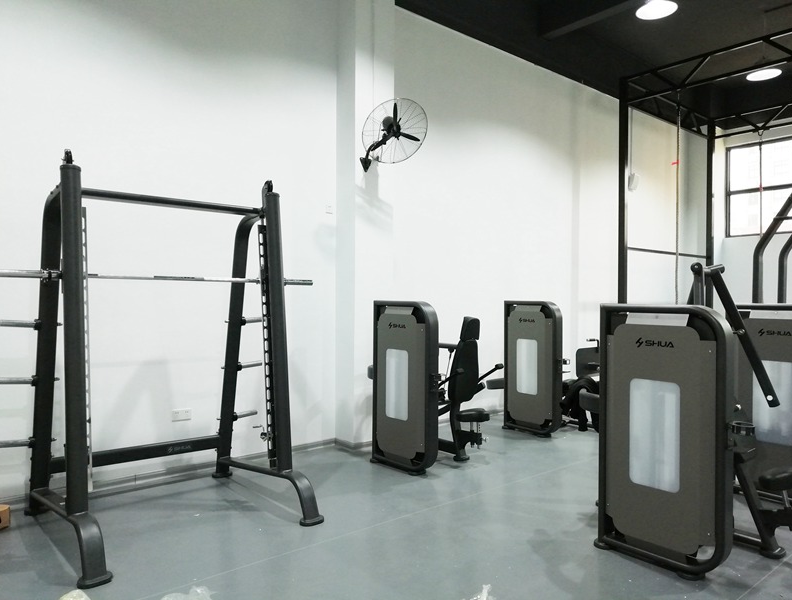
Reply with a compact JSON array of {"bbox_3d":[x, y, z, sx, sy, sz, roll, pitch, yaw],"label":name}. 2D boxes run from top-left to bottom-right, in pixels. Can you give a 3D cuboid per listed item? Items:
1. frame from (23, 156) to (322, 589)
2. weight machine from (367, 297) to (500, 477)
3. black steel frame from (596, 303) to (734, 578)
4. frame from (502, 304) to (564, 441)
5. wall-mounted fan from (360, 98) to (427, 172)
[{"bbox_3d":[-1.573,0.297,4.252,1.568,2.464,1.576,0,0,-40],"label":"frame"},{"bbox_3d":[0.430,0.777,5.775,1.159,1.526,0.881,0,0,-40],"label":"weight machine"},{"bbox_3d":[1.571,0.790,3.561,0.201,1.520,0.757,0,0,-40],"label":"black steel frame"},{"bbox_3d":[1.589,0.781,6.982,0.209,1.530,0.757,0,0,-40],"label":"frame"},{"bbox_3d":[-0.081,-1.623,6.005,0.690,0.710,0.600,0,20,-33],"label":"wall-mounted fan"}]

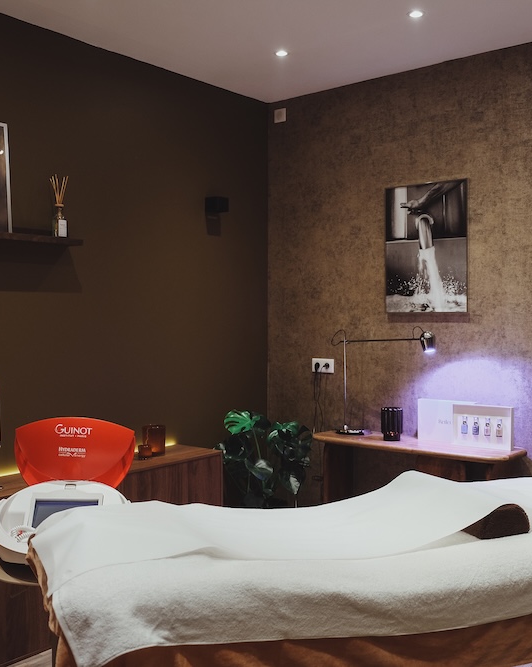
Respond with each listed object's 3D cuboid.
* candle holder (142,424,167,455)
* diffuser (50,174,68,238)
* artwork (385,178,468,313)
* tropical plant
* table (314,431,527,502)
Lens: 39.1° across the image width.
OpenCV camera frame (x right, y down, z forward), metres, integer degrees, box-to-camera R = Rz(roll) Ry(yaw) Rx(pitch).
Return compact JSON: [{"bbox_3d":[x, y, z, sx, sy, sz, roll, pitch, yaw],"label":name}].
[{"bbox_3d":[-0.556,0.532,3.737,0.113,0.139,0.113,0,1,0],"label":"candle holder"},{"bbox_3d":[-0.919,-0.559,3.351,0.080,0.301,0.070,-1,2,-44],"label":"diffuser"},{"bbox_3d":[0.834,-0.442,3.904,0.469,0.666,0.022,1,2,40],"label":"artwork"},{"bbox_3d":[-0.014,0.858,4.255,0.550,0.856,0.520,0,1,-5],"label":"tropical plant"},{"bbox_3d":[0.754,0.932,3.961,1.121,0.723,0.379,1,2,40],"label":"table"}]

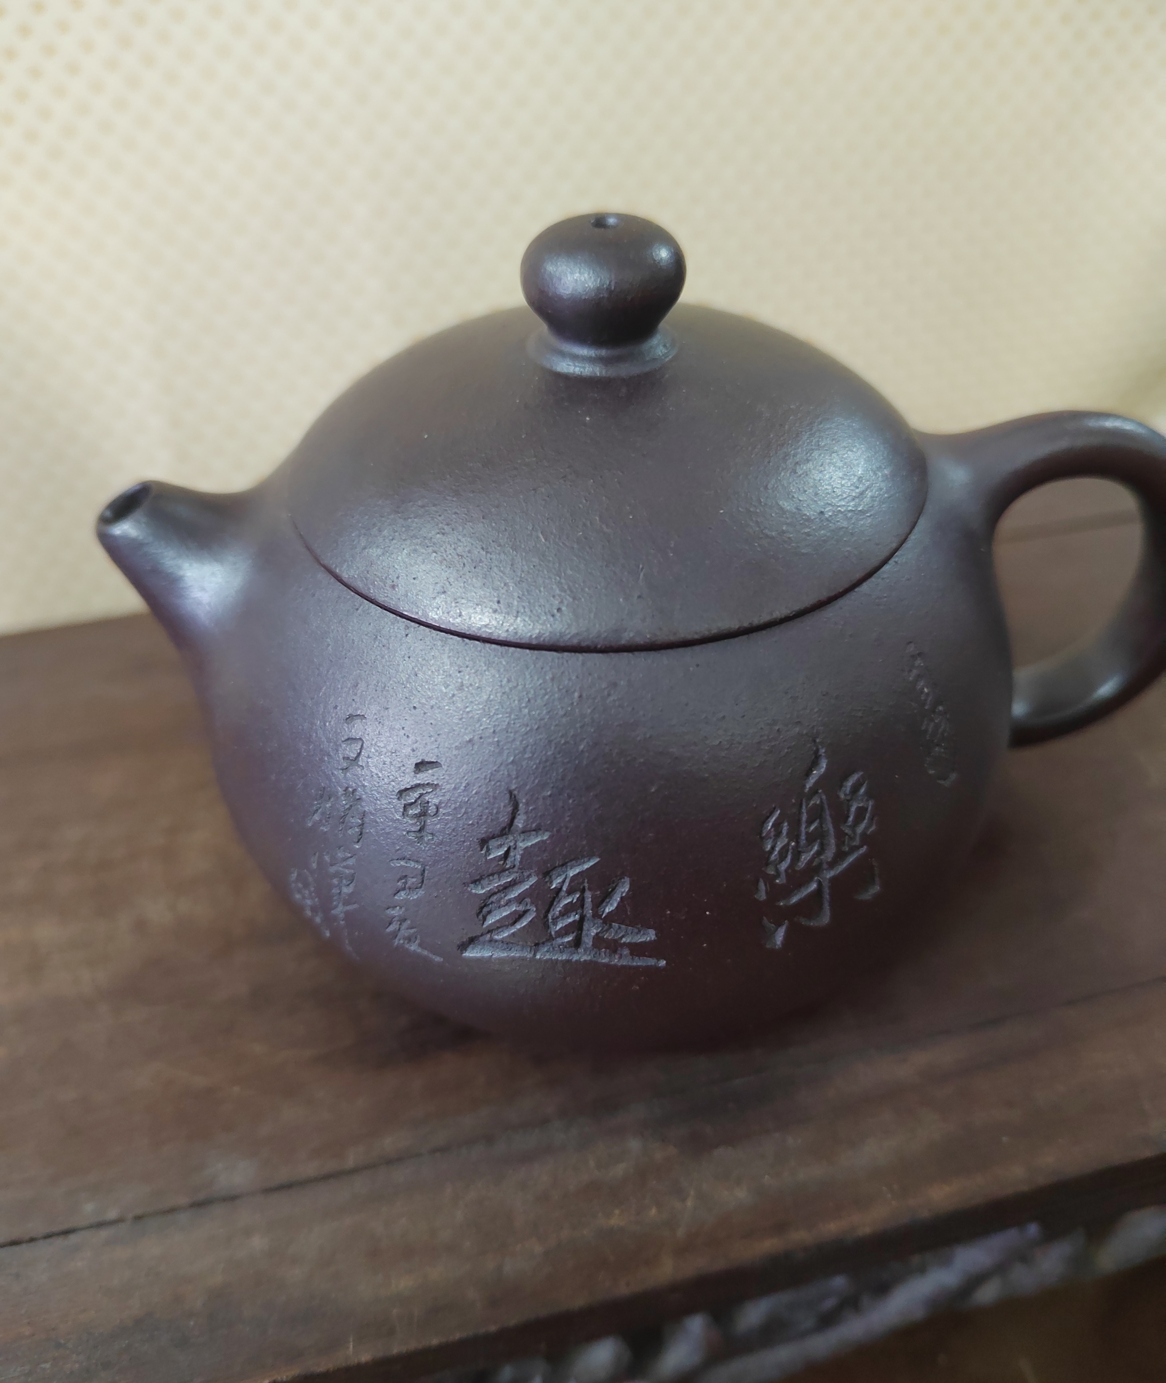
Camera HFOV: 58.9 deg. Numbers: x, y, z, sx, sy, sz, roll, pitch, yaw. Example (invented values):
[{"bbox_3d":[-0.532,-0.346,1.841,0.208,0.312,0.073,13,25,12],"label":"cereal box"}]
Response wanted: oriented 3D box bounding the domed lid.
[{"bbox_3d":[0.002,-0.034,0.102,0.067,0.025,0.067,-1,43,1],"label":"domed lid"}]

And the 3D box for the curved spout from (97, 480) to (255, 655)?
[{"bbox_3d":[-0.045,-0.015,0.118,0.018,0.022,0.016,-2,43,1],"label":"curved spout"}]

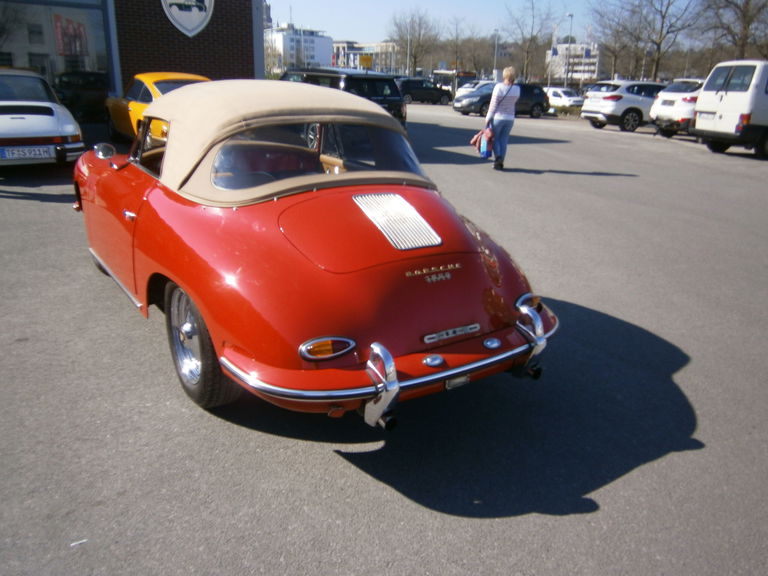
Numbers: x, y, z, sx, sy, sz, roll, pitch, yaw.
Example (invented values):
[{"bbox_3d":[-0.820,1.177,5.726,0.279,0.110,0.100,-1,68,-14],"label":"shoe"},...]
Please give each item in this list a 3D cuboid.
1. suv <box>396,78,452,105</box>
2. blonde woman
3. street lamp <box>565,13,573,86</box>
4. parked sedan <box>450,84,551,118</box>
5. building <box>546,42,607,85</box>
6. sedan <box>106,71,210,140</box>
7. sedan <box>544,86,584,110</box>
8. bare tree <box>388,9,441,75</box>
[{"bbox_3d":[2.635,-12.992,38.000,4.600,1.630,1.850,-7,21,-22],"label":"suv"},{"bbox_3d":[2.043,-2.821,9.692,0.540,1.660,0.360,2,20,4],"label":"blonde woman"},{"bbox_3d":[14.887,-18.619,47.000,0.650,7.000,0.300,1,19,0],"label":"street lamp"},{"bbox_3d":[5.319,-8.474,25.837,4.400,1.550,1.820,-7,21,-21],"label":"parked sedan"},{"bbox_3d":[85.870,-100.520,260.000,24.000,18.000,16.000,12,22,28],"label":"building"},{"bbox_3d":[-3.482,-2.889,9.679,1.650,1.310,4.200,-13,24,-33],"label":"sedan"},{"bbox_3d":[12.561,-13.762,42.000,1.800,1.620,4.300,-12,23,-31],"label":"sedan"},{"bbox_3d":[2.902,-21.954,54.000,4.900,8.100,4.900,1,19,0],"label":"bare tree"}]

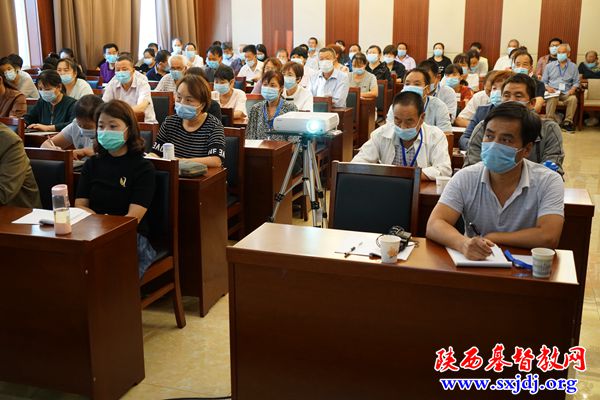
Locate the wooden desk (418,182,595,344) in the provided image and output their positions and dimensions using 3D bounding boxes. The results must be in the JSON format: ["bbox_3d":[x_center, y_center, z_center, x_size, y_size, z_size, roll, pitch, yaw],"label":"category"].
[{"bbox_3d":[0.831,0.305,3.483,1.200,0.760,0.380,5,15,17],"label":"wooden desk"}]

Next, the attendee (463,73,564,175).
[{"bbox_3d":[1.153,-0.027,3.693,0.540,1.300,0.760,5,15,17],"label":"attendee"}]

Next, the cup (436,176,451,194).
[{"bbox_3d":[0.706,-0.074,3.262,0.074,0.085,0.074,5,15,17],"label":"cup"}]

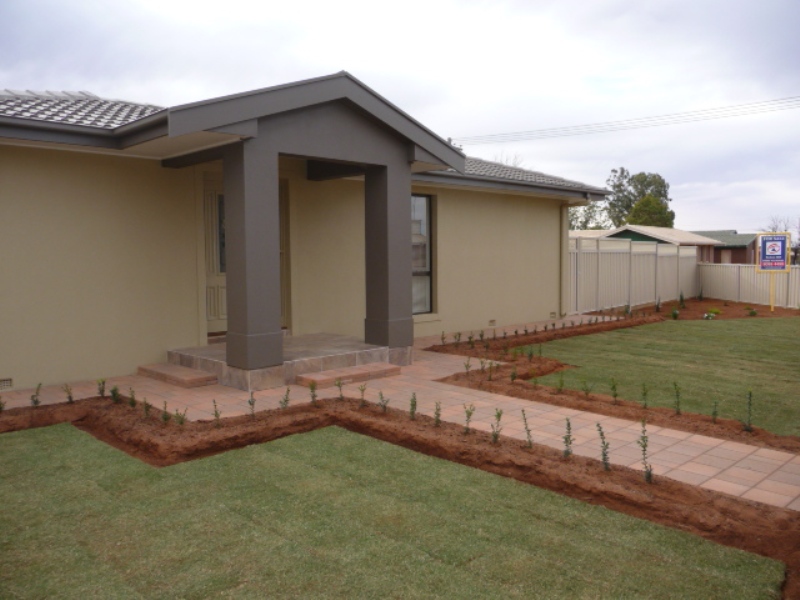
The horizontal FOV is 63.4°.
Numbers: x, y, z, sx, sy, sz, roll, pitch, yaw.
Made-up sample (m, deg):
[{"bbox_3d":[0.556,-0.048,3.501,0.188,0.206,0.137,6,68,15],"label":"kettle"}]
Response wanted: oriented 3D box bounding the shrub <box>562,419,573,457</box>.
[{"bbox_3d":[1.136,0.935,4.385,0.075,0.268,0.075,-4,5,-44],"label":"shrub"}]

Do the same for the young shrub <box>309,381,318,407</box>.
[{"bbox_3d":[-0.801,0.869,6.014,0.088,0.235,0.088,0,3,0],"label":"young shrub"}]

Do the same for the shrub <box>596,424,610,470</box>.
[{"bbox_3d":[1.306,0.933,4.127,0.089,0.301,0.089,-4,5,-44],"label":"shrub"}]

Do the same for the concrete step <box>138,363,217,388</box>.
[{"bbox_3d":[-2.606,0.869,7.519,0.363,0.083,1.338,-4,5,-44],"label":"concrete step"}]

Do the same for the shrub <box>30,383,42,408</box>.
[{"bbox_3d":[-3.416,0.892,6.073,0.103,0.228,0.103,-4,5,-44],"label":"shrub"}]

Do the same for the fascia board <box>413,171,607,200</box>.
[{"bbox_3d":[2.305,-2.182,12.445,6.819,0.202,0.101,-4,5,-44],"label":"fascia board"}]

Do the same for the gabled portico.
[{"bbox_3d":[-1.338,-0.860,8.092,4.156,3.443,2.152,-4,5,-44],"label":"gabled portico"}]

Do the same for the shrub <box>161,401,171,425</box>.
[{"bbox_3d":[-1.969,0.939,5.426,0.080,0.187,0.080,-4,5,-44],"label":"shrub"}]

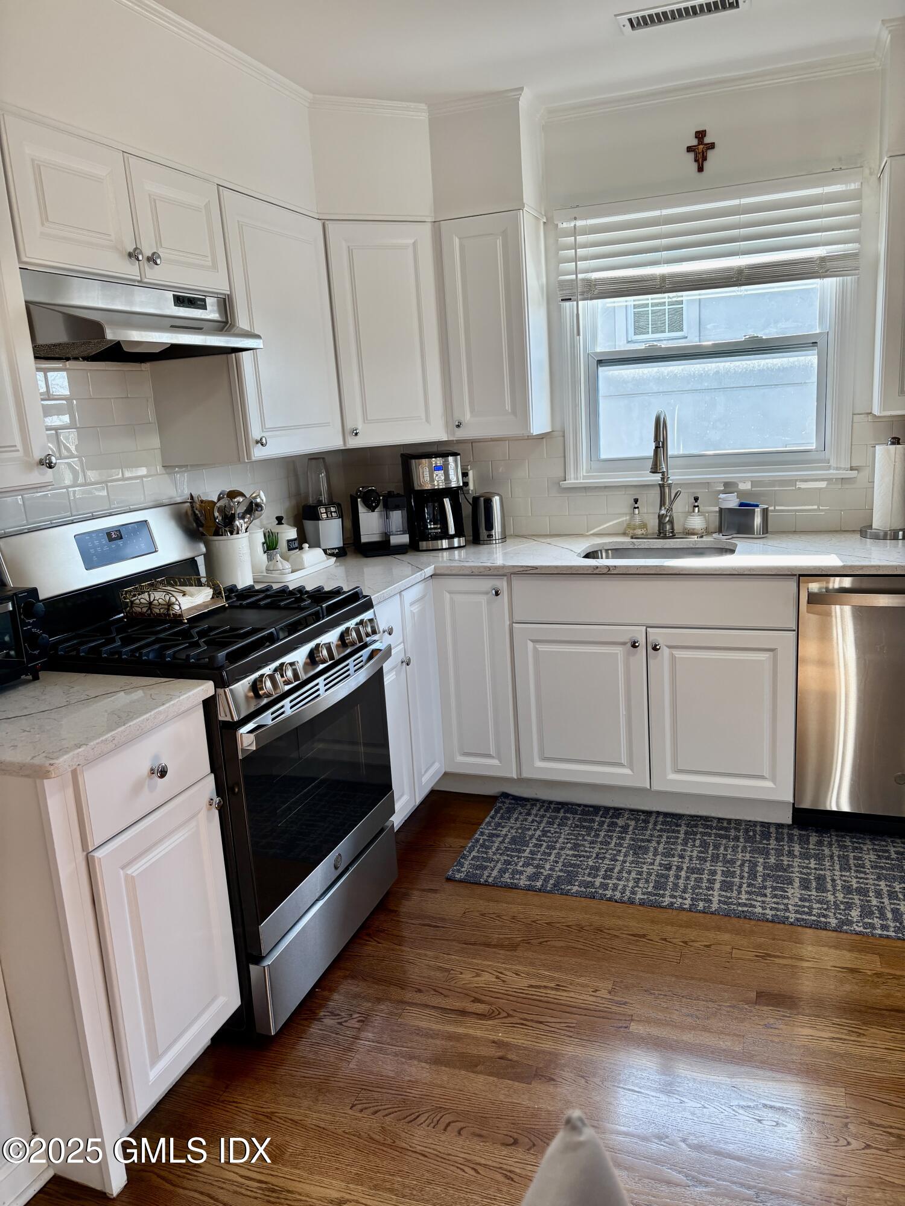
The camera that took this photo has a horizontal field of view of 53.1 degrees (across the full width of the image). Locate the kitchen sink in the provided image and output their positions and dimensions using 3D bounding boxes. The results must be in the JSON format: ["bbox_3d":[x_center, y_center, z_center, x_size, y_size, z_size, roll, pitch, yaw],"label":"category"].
[{"bbox_3d":[0.732,-0.077,3.184,0.520,0.200,0.400,1,13,21],"label":"kitchen sink"}]

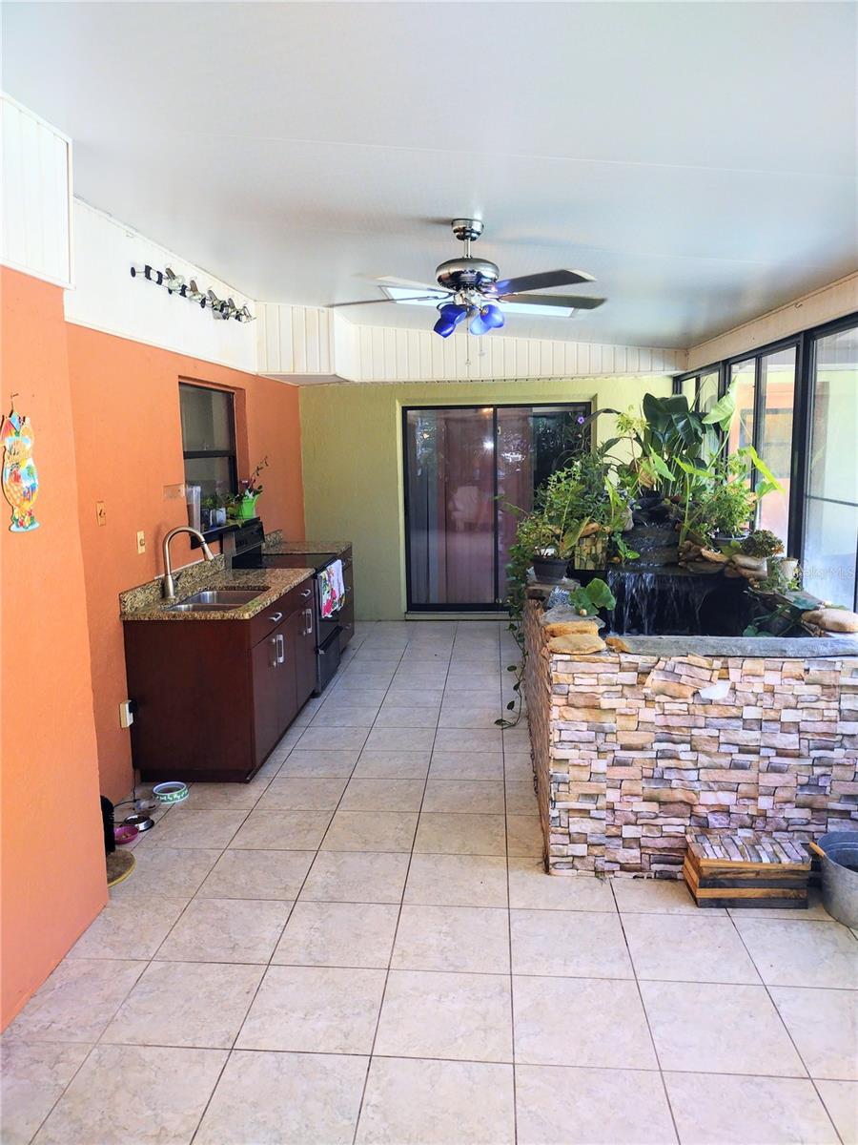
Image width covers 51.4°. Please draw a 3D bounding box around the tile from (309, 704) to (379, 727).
[{"bbox_3d":[-0.543,0.932,5.782,0.408,0.010,0.420,0,9,4],"label":"tile"}]

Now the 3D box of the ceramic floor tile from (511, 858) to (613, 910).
[{"bbox_3d":[0.542,1.288,3.687,0.420,0.010,0.420,0,9,5],"label":"ceramic floor tile"}]

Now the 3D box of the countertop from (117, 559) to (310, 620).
[{"bbox_3d":[-1.181,0.059,5.352,0.659,0.138,1.701,0,8,4],"label":"countertop"}]

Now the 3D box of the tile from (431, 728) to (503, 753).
[{"bbox_3d":[0.243,0.999,5.288,0.405,0.010,0.417,0,8,4],"label":"tile"}]

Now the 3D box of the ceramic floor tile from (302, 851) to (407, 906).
[{"bbox_3d":[-0.301,1.284,3.759,0.420,0.010,0.420,0,9,5],"label":"ceramic floor tile"}]

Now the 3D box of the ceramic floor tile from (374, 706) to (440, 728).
[{"bbox_3d":[-0.132,0.934,5.752,0.408,0.010,0.420,0,9,4],"label":"ceramic floor tile"}]

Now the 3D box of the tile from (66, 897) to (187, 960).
[{"bbox_3d":[-1.152,1.351,3.395,0.365,0.010,0.420,0,9,5],"label":"tile"}]

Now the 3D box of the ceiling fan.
[{"bbox_3d":[0.162,-1.243,3.814,1.290,0.470,1.240,0,9,2],"label":"ceiling fan"}]

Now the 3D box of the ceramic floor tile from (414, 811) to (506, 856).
[{"bbox_3d":[0.149,1.181,4.019,0.403,0.010,0.423,0,8,4],"label":"ceramic floor tile"}]

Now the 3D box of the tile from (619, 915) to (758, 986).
[{"bbox_3d":[0.932,1.357,3.231,0.420,0.010,0.420,0,9,5],"label":"tile"}]

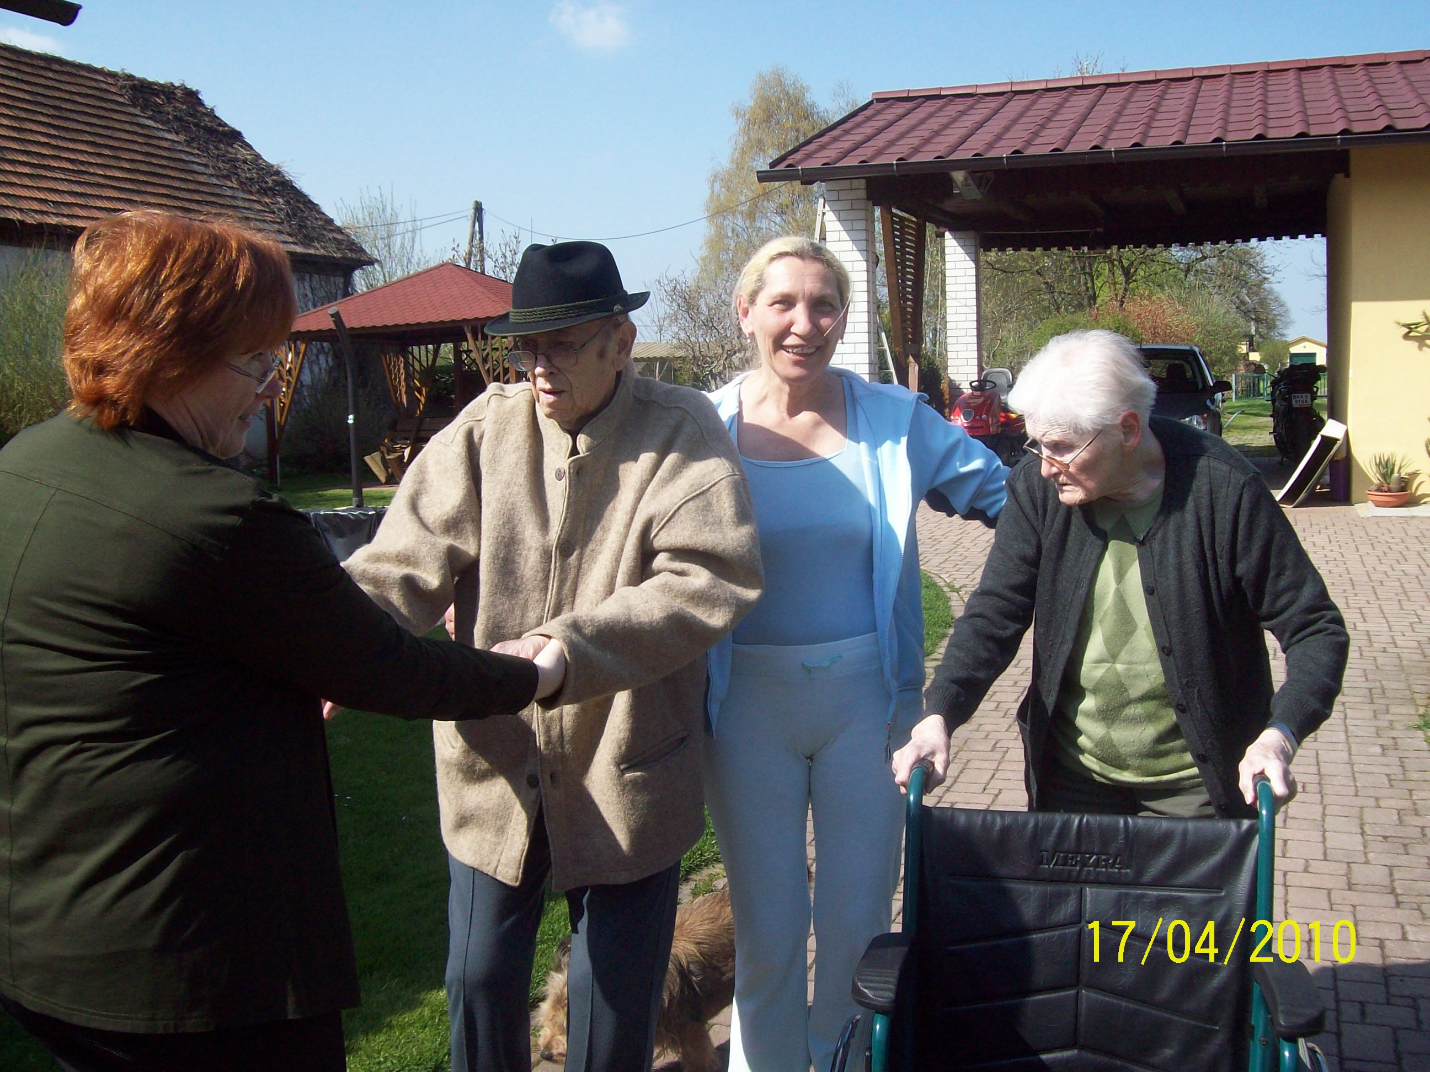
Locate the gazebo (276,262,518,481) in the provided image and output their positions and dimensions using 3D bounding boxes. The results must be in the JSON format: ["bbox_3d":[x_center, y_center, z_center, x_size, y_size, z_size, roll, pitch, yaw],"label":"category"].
[{"bbox_3d":[-3.623,-2.318,20.591,3.974,2.888,3.974,1,7,19],"label":"gazebo"}]

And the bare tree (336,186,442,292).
[{"bbox_3d":[-9.004,-6.522,41.486,3.500,6.363,3.500,-2,7,0],"label":"bare tree"}]

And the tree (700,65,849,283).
[{"bbox_3d":[2.447,-10.399,51.126,6.600,11.088,6.600,-2,7,0],"label":"tree"}]

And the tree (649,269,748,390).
[{"bbox_3d":[-0.081,-3.890,30.755,2.900,3.241,2.900,-2,7,0],"label":"tree"}]

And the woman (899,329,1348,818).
[{"bbox_3d":[0.612,0.434,2.291,0.640,1.510,0.580,0,7,16],"label":"woman"}]

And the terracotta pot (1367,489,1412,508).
[{"bbox_3d":[5.753,-0.327,12.685,0.370,0.140,0.370,-2,7,0],"label":"terracotta pot"}]

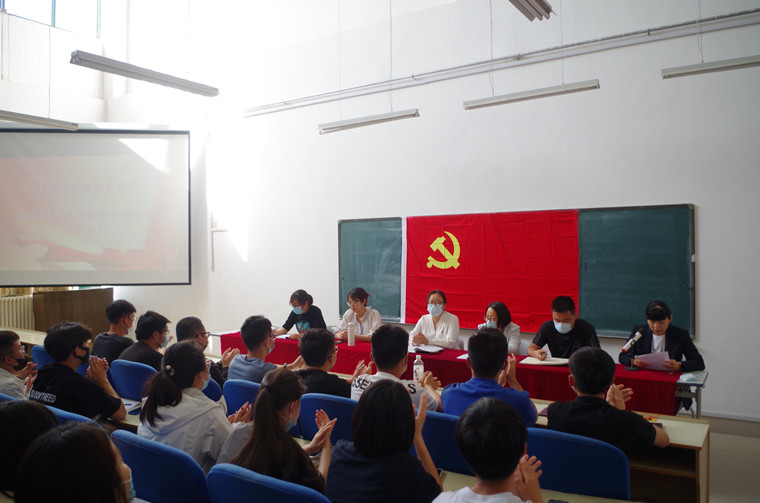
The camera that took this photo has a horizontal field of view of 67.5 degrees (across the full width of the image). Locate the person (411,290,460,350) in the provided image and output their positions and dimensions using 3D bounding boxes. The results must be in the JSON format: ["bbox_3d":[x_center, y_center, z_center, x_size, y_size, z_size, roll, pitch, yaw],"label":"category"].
[{"bbox_3d":[0.485,0.940,4.842,0.500,1.210,0.700,-1,0,22],"label":"person"}]

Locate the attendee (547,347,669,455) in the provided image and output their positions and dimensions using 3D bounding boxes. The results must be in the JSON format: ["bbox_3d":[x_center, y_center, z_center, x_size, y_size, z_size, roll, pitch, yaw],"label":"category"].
[{"bbox_3d":[0.976,0.960,2.446,0.500,1.190,0.600,-1,0,33],"label":"attendee"}]

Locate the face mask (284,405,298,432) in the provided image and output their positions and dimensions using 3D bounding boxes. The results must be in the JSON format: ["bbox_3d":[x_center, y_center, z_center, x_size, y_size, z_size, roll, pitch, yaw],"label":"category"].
[{"bbox_3d":[-0.345,0.617,2.100,0.140,0.120,0.090,-1,0,24],"label":"face mask"}]

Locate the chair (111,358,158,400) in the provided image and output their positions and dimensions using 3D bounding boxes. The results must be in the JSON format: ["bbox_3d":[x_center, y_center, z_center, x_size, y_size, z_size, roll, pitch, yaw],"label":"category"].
[{"bbox_3d":[-1.252,1.085,3.308,0.450,0.940,0.500,-1,0,31],"label":"chair"}]

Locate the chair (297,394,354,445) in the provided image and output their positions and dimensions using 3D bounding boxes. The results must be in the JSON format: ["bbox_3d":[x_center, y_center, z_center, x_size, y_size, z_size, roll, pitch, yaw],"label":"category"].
[{"bbox_3d":[-0.074,1.077,2.599,0.450,0.920,0.500,-1,0,31],"label":"chair"}]

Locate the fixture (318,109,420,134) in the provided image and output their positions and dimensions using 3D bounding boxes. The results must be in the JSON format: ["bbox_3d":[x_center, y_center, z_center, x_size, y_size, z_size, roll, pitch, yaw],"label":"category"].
[{"bbox_3d":[-0.130,-1.370,6.000,1.240,0.100,0.120,-1,0,33],"label":"fixture"}]

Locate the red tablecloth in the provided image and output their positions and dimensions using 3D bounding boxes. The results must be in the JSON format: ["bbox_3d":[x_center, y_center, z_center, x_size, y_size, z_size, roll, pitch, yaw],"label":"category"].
[{"bbox_3d":[0.235,1.066,4.637,3.930,0.550,0.480,-1,0,33],"label":"red tablecloth"}]

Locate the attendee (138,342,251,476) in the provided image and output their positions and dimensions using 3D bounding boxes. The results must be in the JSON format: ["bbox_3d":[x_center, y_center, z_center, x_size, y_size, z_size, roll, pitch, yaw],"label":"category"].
[{"bbox_3d":[-0.680,0.960,2.180,0.470,1.210,0.580,-1,0,33],"label":"attendee"}]

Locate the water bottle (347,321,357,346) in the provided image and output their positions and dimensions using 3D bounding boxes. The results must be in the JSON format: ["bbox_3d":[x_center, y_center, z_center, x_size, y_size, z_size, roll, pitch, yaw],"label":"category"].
[{"bbox_3d":[-0.240,0.690,4.800,0.065,0.220,0.065,-1,0,33],"label":"water bottle"}]

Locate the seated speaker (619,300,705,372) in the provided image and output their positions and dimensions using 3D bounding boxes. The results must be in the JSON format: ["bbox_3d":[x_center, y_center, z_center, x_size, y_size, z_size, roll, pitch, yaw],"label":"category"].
[{"bbox_3d":[1.930,0.945,3.950,0.570,1.200,0.600,-1,0,33],"label":"seated speaker"}]

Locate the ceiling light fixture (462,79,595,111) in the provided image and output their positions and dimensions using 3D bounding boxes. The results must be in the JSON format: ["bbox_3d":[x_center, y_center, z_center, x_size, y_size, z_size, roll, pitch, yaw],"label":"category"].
[{"bbox_3d":[1.343,-1.413,5.167,1.250,0.090,0.130,-1,0,31],"label":"ceiling light fixture"}]

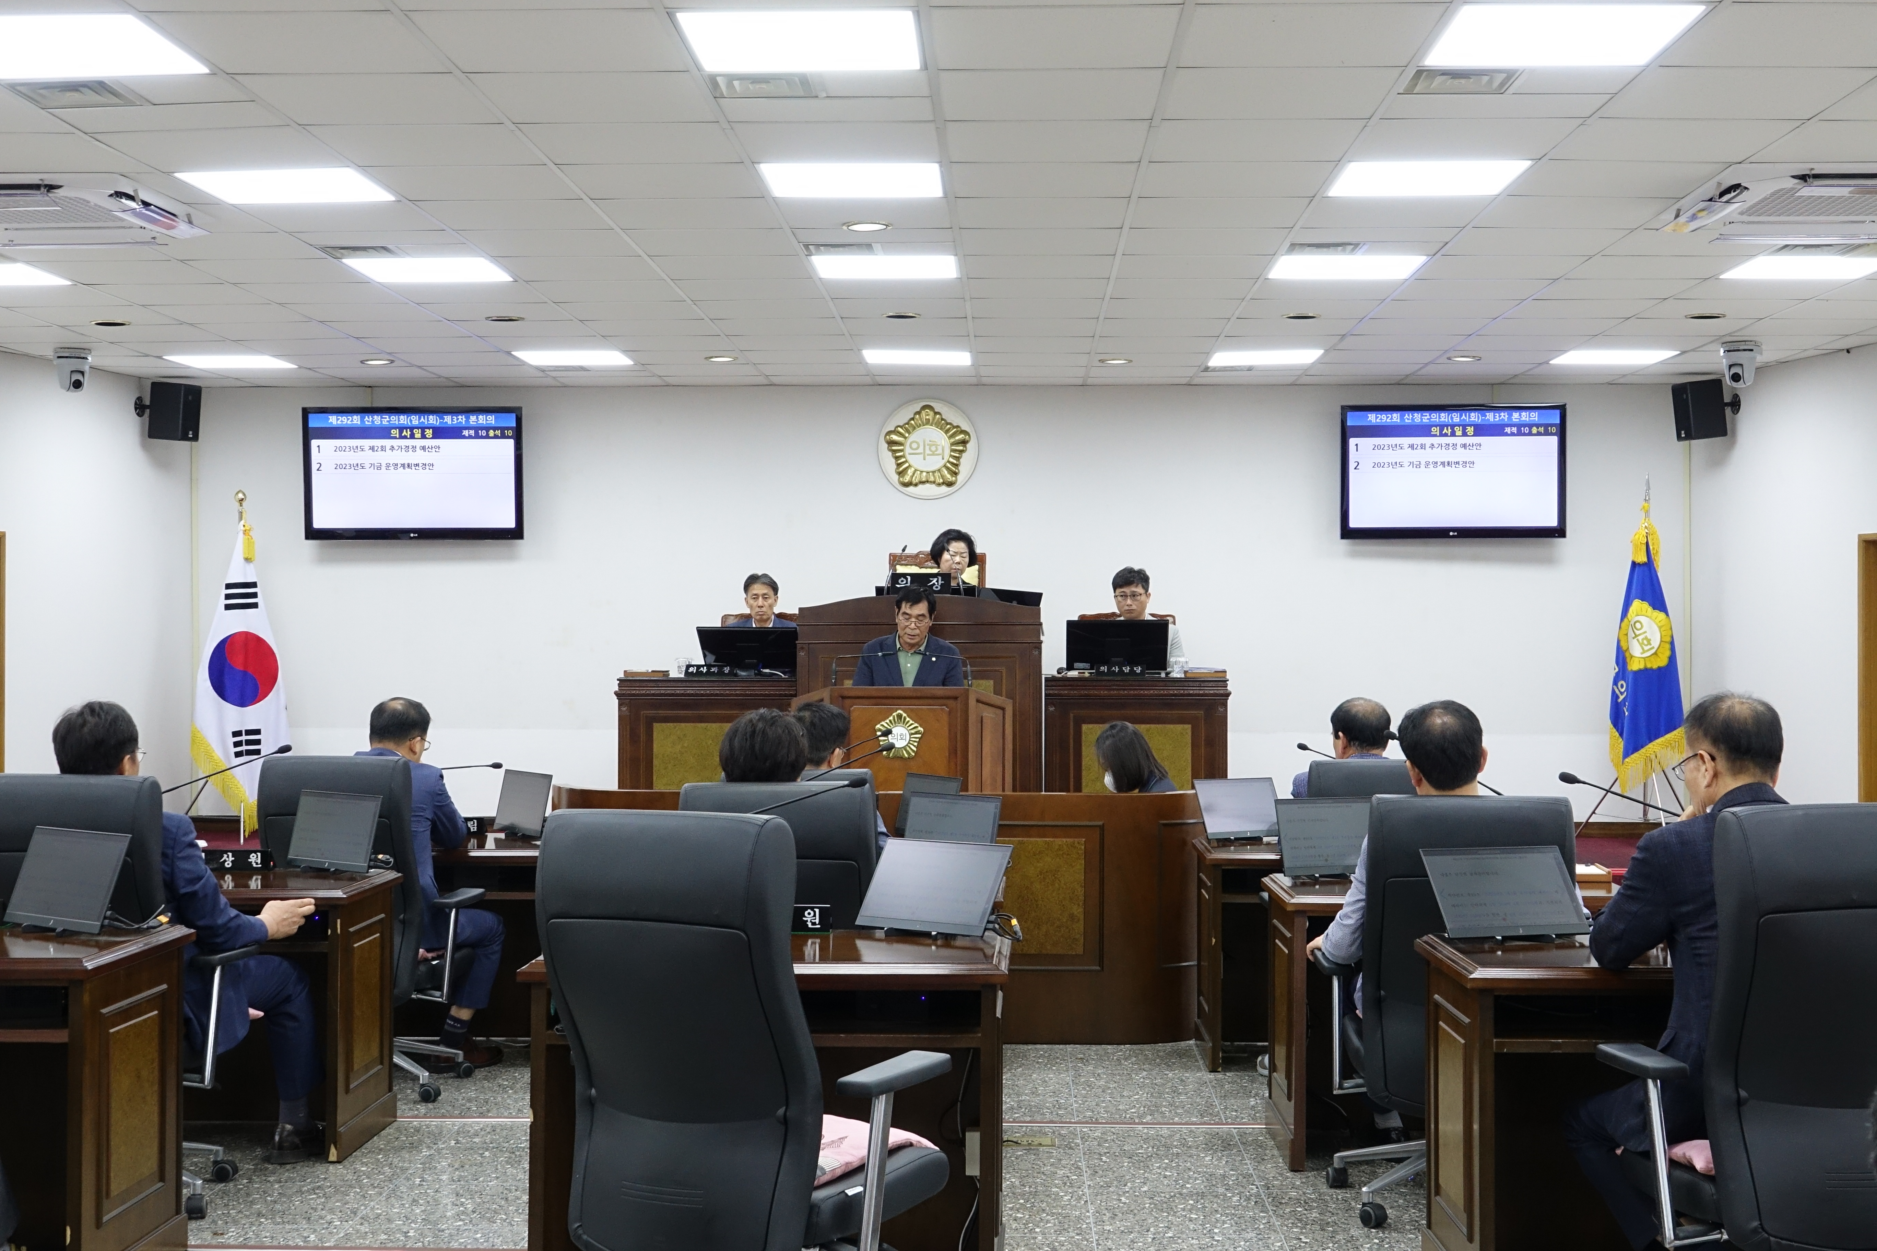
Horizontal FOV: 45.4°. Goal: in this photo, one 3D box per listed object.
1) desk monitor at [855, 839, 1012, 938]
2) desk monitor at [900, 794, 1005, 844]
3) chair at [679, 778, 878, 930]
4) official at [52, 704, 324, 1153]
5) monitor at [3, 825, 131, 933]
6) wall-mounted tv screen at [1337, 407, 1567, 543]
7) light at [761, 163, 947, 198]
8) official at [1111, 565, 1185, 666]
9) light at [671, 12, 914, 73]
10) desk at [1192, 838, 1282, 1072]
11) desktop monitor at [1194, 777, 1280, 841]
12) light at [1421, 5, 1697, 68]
[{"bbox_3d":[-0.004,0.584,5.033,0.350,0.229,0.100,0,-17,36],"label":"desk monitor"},{"bbox_3d":[0.046,0.611,6.607,0.350,0.238,0.080,0,-8,40],"label":"desk monitor"},{"bbox_3d":[-0.374,0.916,5.850,0.670,1.085,0.680,0,0,5],"label":"chair"},{"bbox_3d":[-1.970,0.830,5.820,0.600,1.270,0.880,0,0,20],"label":"official"},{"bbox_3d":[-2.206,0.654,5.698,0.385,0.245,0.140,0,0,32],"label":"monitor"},{"bbox_3d":[3.031,-0.907,13.200,1.310,0.785,0.080,0,0,2],"label":"wall-mounted tv screen"},{"bbox_3d":[-0.276,-1.467,7.300,0.600,0.050,0.600,0,0,2],"label":"light"},{"bbox_3d":[1.082,0.331,12.049,0.520,1.280,0.720,0,0,2],"label":"official"},{"bbox_3d":[-0.334,-1.469,5.571,0.600,0.050,0.600,0,0,2],"label":"light"},{"bbox_3d":[1.420,1.145,7.840,1.000,0.735,0.560,0,0,1],"label":"desk"},{"bbox_3d":[1.098,0.666,8.170,0.350,0.234,0.110,0,-12,-27],"label":"desktop monitor"},{"bbox_3d":[1.526,-1.460,5.507,0.600,0.060,0.590,0,0,2],"label":"light"}]

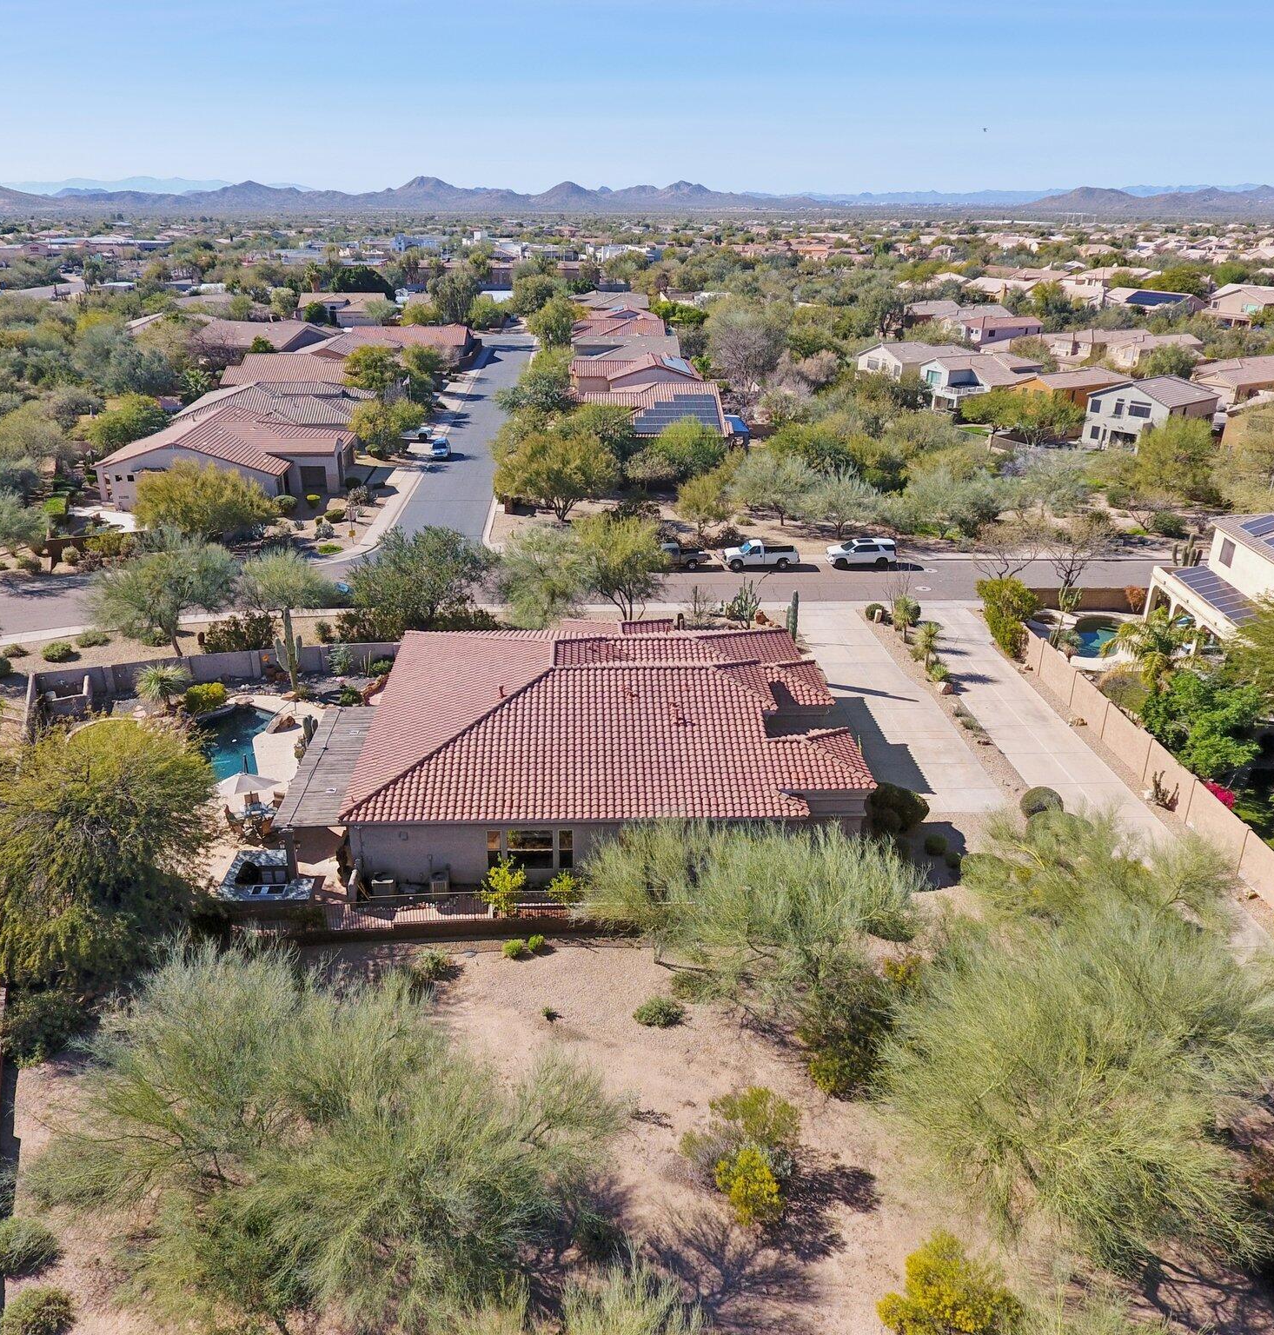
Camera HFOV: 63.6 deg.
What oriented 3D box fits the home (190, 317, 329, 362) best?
[{"bbox_3d":[-66.000,-57.218,180.582,18.500,6.100,19.000,5,25,11],"label":"home"}]

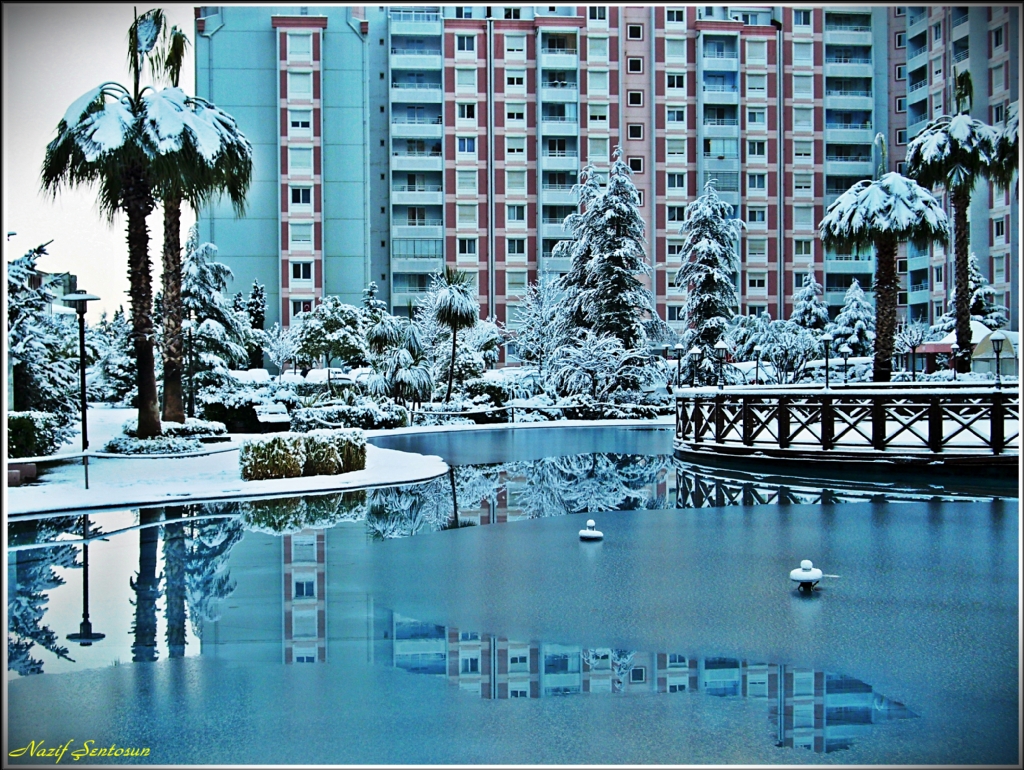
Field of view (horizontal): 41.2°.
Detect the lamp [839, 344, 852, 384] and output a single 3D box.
[{"bbox_3d":[8.706,-0.555,35.500,0.310,1.010,0.310,0,1,0],"label":"lamp"}]

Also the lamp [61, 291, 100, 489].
[{"bbox_3d":[-7.969,-0.139,25.300,0.700,3.250,0.700,0,1,0],"label":"lamp"}]

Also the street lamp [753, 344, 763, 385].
[{"bbox_3d":[5.858,-0.477,32.500,0.220,0.960,0.220,0,1,0],"label":"street lamp"}]

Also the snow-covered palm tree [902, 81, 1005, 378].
[{"bbox_3d":[14.033,-4.783,43.000,3.300,9.900,3.300,0,1,0],"label":"snow-covered palm tree"}]

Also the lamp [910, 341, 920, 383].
[{"bbox_3d":[10.961,-0.611,37.000,0.250,1.200,0.250,0,1,0],"label":"lamp"}]

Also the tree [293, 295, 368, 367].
[{"bbox_3d":[-7.731,-1.817,58.500,3.200,4.200,3.000,0,1,0],"label":"tree"}]

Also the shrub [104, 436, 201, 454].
[{"bbox_3d":[-7.028,1.169,26.700,1.950,0.320,1.300,0,1,0],"label":"shrub"}]

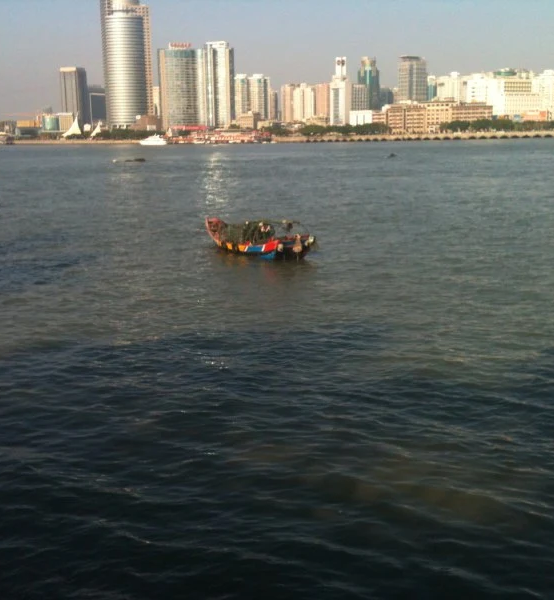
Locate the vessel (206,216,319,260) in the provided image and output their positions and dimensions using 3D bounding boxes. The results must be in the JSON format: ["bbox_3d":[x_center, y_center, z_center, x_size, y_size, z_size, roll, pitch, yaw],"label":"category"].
[{"bbox_3d":[-1.175,-3.879,49.651,2.500,2.000,8.000,-9,14,-34],"label":"vessel"}]

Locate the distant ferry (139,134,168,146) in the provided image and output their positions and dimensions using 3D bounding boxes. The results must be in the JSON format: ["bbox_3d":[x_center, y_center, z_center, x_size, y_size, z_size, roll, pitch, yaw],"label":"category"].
[{"bbox_3d":[-103.640,-134.181,679.064,23.000,8.800,6.000,-3,12,-8],"label":"distant ferry"}]

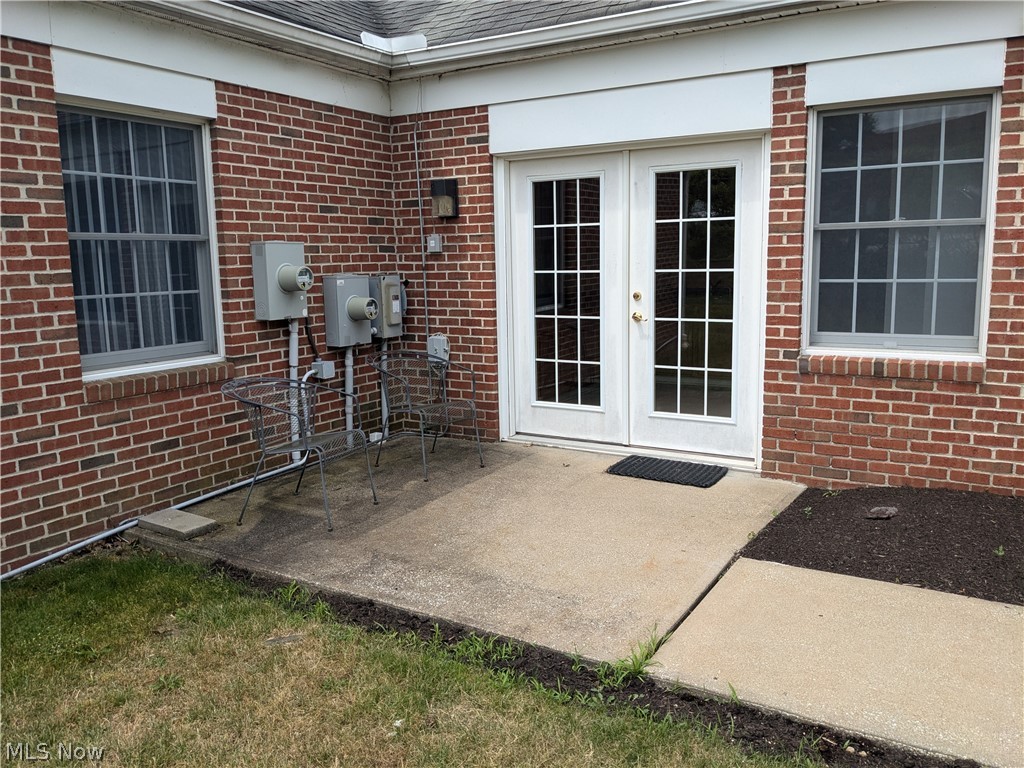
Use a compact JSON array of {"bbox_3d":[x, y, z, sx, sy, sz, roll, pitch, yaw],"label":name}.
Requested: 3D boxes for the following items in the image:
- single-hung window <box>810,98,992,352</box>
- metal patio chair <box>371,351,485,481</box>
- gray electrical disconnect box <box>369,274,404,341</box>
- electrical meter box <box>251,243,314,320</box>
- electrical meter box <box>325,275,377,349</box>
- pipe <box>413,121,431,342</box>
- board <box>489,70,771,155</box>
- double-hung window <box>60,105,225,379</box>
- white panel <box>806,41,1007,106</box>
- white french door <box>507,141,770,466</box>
[{"bbox_3d":[2.199,-0.876,4.589,0.973,1.454,0.100,4,10,29],"label":"single-hung window"},{"bbox_3d":[-0.594,0.185,5.462,0.570,0.760,0.640,-9,12,-42],"label":"metal patio chair"},{"bbox_3d":[-0.966,-0.588,6.092,0.150,0.461,0.227,5,11,31],"label":"gray electrical disconnect box"},{"bbox_3d":[-1.404,-0.650,5.045,0.295,0.482,0.335,4,10,29],"label":"electrical meter box"},{"bbox_3d":[-1.088,-0.512,5.635,0.290,0.482,0.335,4,10,29],"label":"electrical meter box"},{"bbox_3d":[-0.674,-1.135,6.040,0.035,1.647,0.040,4,10,29],"label":"pipe"},{"bbox_3d":[0.698,-1.739,5.196,1.923,0.337,0.050,4,10,29],"label":"board"},{"bbox_3d":[-2.040,-0.784,4.412,0.100,1.400,0.940,4,10,29],"label":"double-hung window"},{"bbox_3d":[2.095,-1.664,4.312,0.951,0.230,0.060,4,10,30],"label":"white panel"},{"bbox_3d":[0.785,-0.561,5.481,1.787,2.025,0.090,4,10,29],"label":"white french door"}]

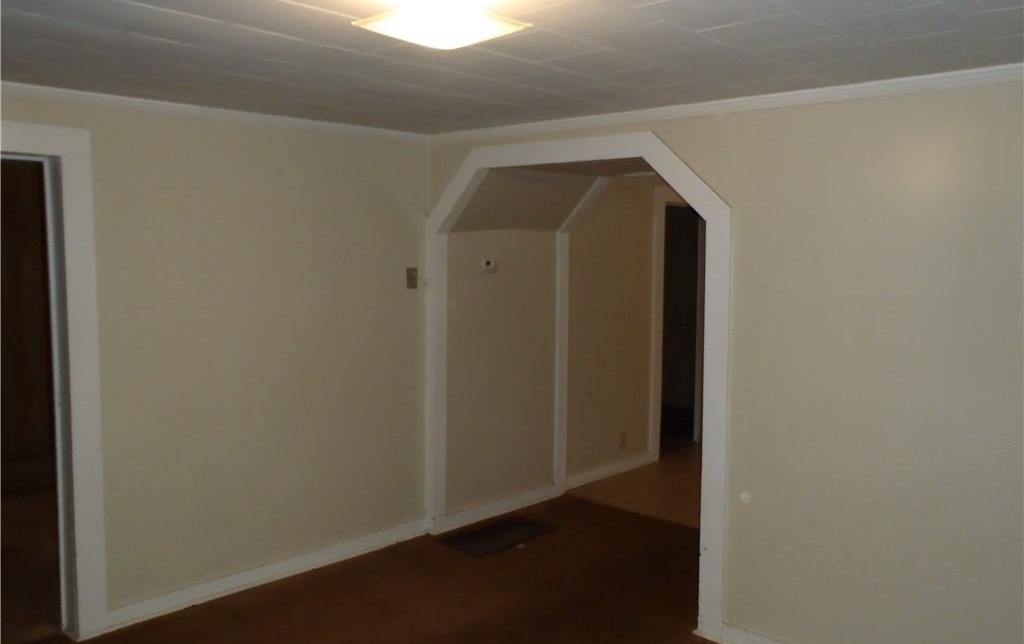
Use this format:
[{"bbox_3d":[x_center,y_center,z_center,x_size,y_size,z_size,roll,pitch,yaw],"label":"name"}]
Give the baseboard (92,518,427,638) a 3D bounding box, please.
[{"bbox_3d":[-1.153,1.245,4.212,0.030,0.097,1.844,5,7,43],"label":"baseboard"}]

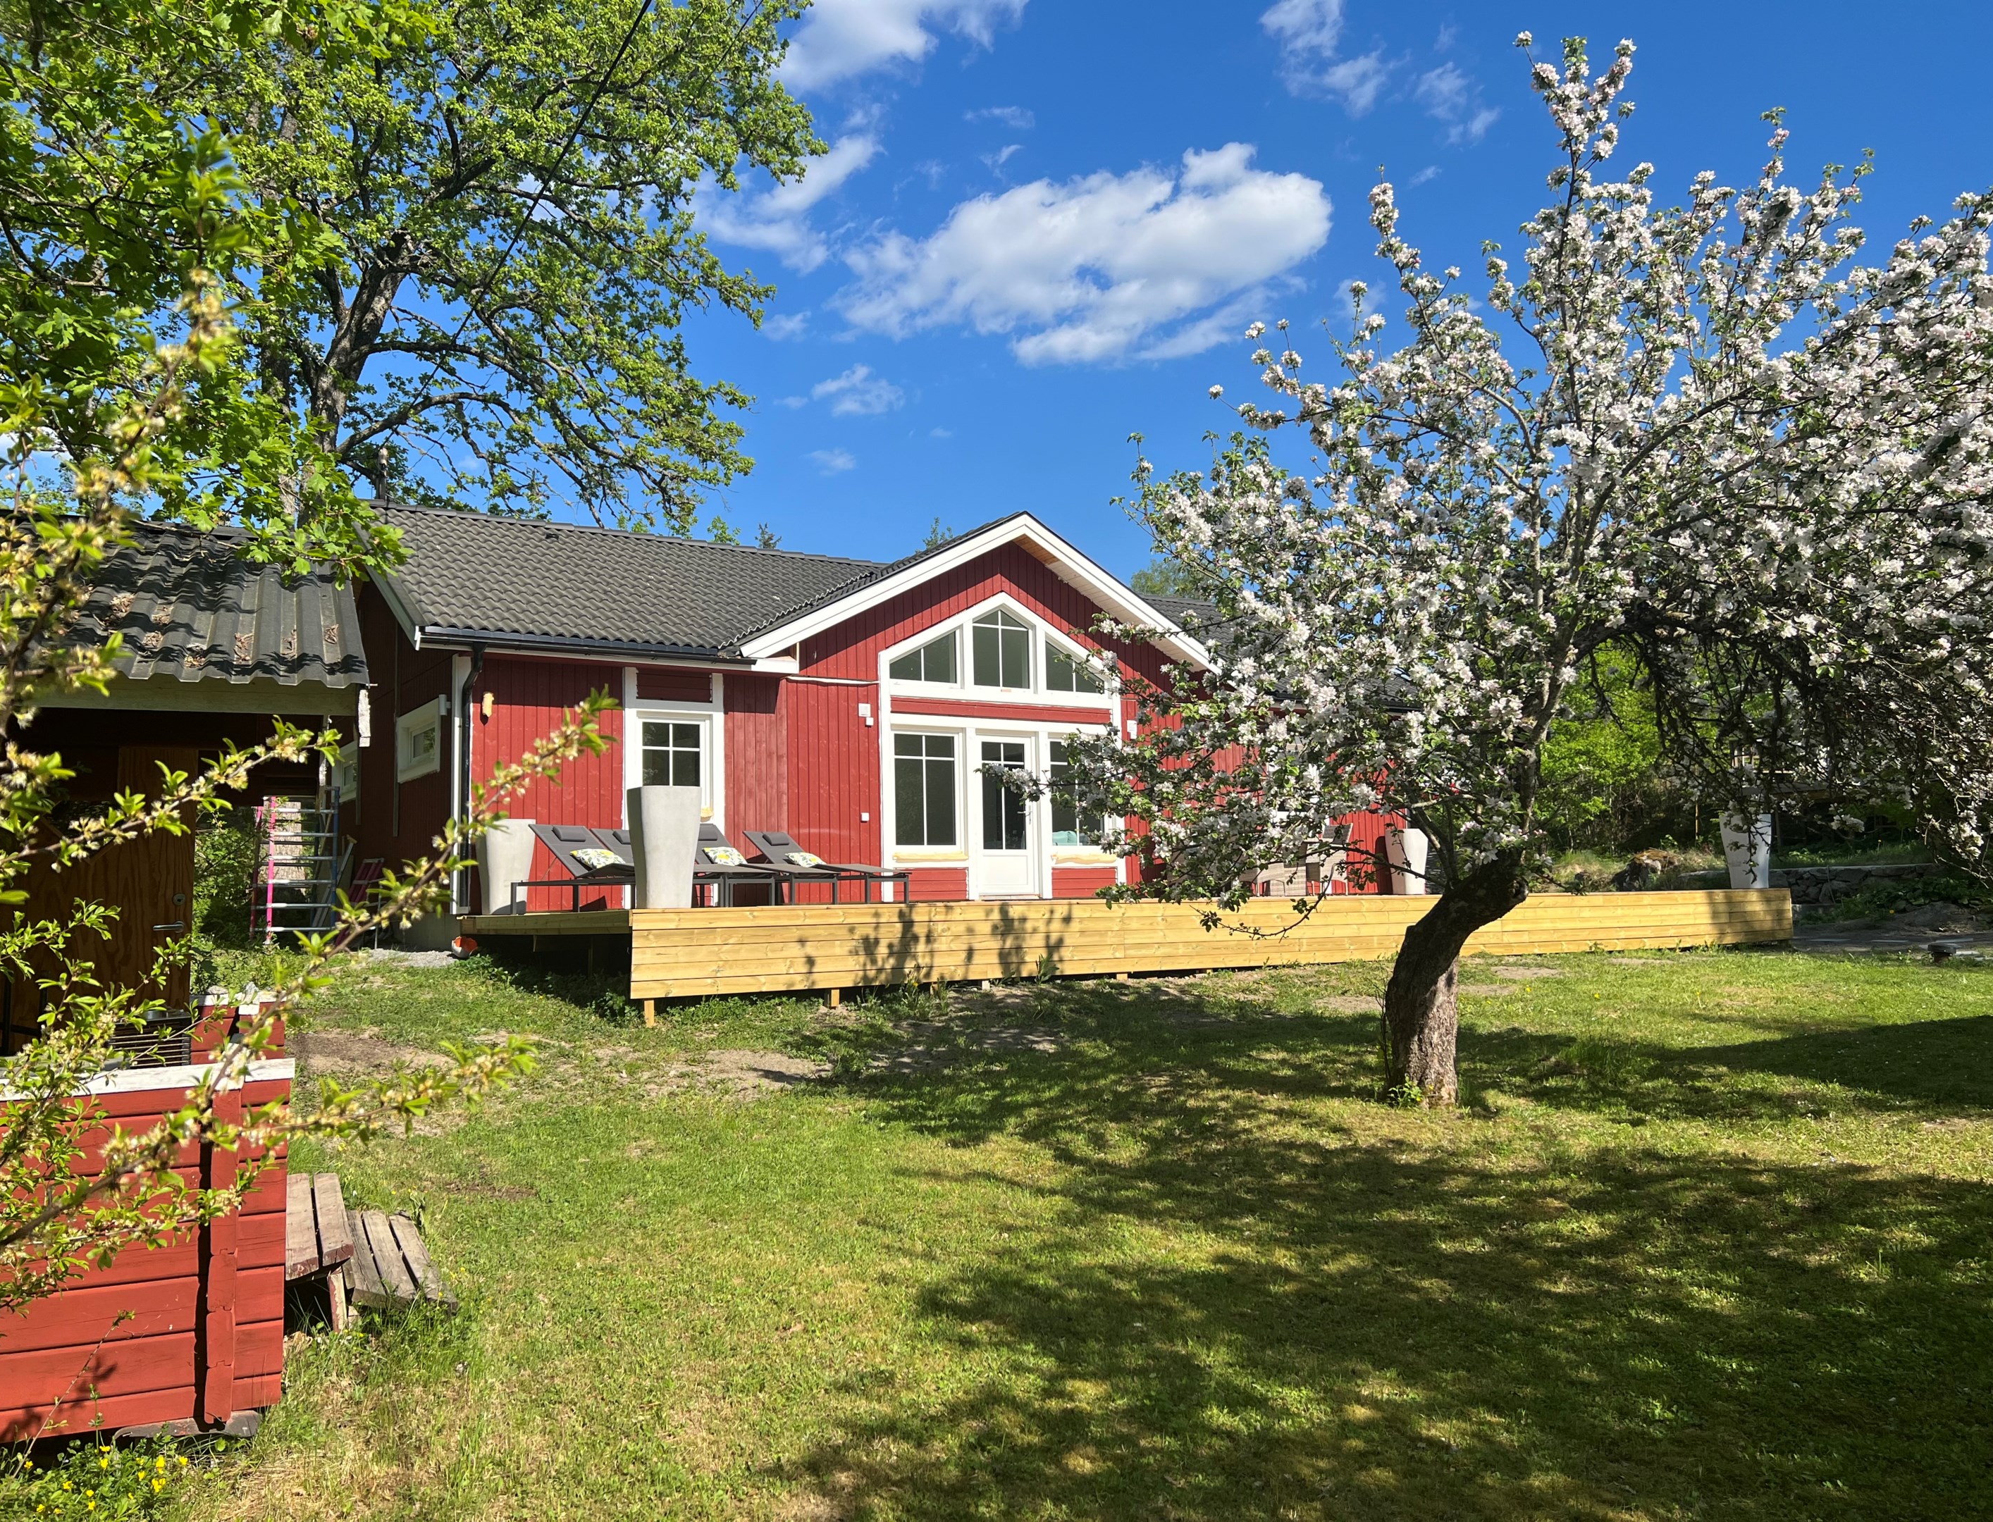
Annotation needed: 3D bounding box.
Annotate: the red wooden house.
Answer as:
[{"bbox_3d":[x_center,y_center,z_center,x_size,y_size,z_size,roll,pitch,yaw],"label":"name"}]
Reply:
[{"bbox_3d":[-1.599,-0.229,22.901,15.500,5.500,8.000,3,-7,-34],"label":"red wooden house"}]

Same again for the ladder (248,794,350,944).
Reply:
[{"bbox_3d":[-8.707,1.360,18.895,0.720,1.840,1.600,3,-7,-34],"label":"ladder"}]

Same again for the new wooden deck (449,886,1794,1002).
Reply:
[{"bbox_3d":[2.646,2.032,18.275,16.400,0.700,4.950,3,-7,-34],"label":"new wooden deck"}]

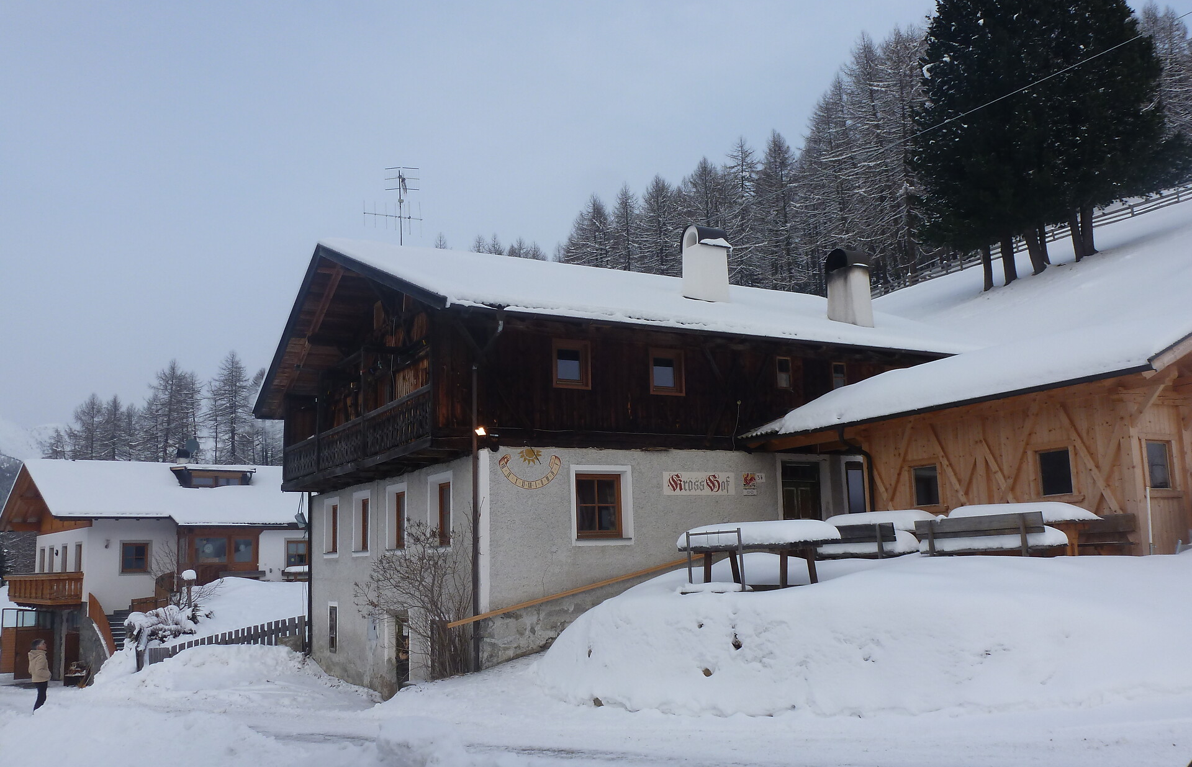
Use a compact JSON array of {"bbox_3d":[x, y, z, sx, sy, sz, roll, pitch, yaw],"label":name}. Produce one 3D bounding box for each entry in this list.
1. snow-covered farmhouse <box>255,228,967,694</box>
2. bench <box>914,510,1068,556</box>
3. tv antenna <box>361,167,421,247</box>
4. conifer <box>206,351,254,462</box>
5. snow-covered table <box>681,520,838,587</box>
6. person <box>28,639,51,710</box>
[{"bbox_3d":[0.474,1.789,24.477,13.900,9.750,13.900,4,-11,-29],"label":"snow-covered farmhouse"},{"bbox_3d":[5.360,2.250,14.083,0.580,0.880,2.200,4,-11,-29],"label":"bench"},{"bbox_3d":[-4.489,-3.950,23.000,1.330,1.750,1.000,3,-10,-25],"label":"tv antenna"},{"bbox_3d":[-26.537,4.631,75.000,4.200,15.500,4.200,1,-10,-17],"label":"conifer"},{"bbox_3d":[2.091,2.250,13.183,0.850,0.960,2.300,4,-11,-29],"label":"snow-covered table"},{"bbox_3d":[-11.742,6.259,21.800,0.470,1.720,0.520,2,-10,-22],"label":"person"}]

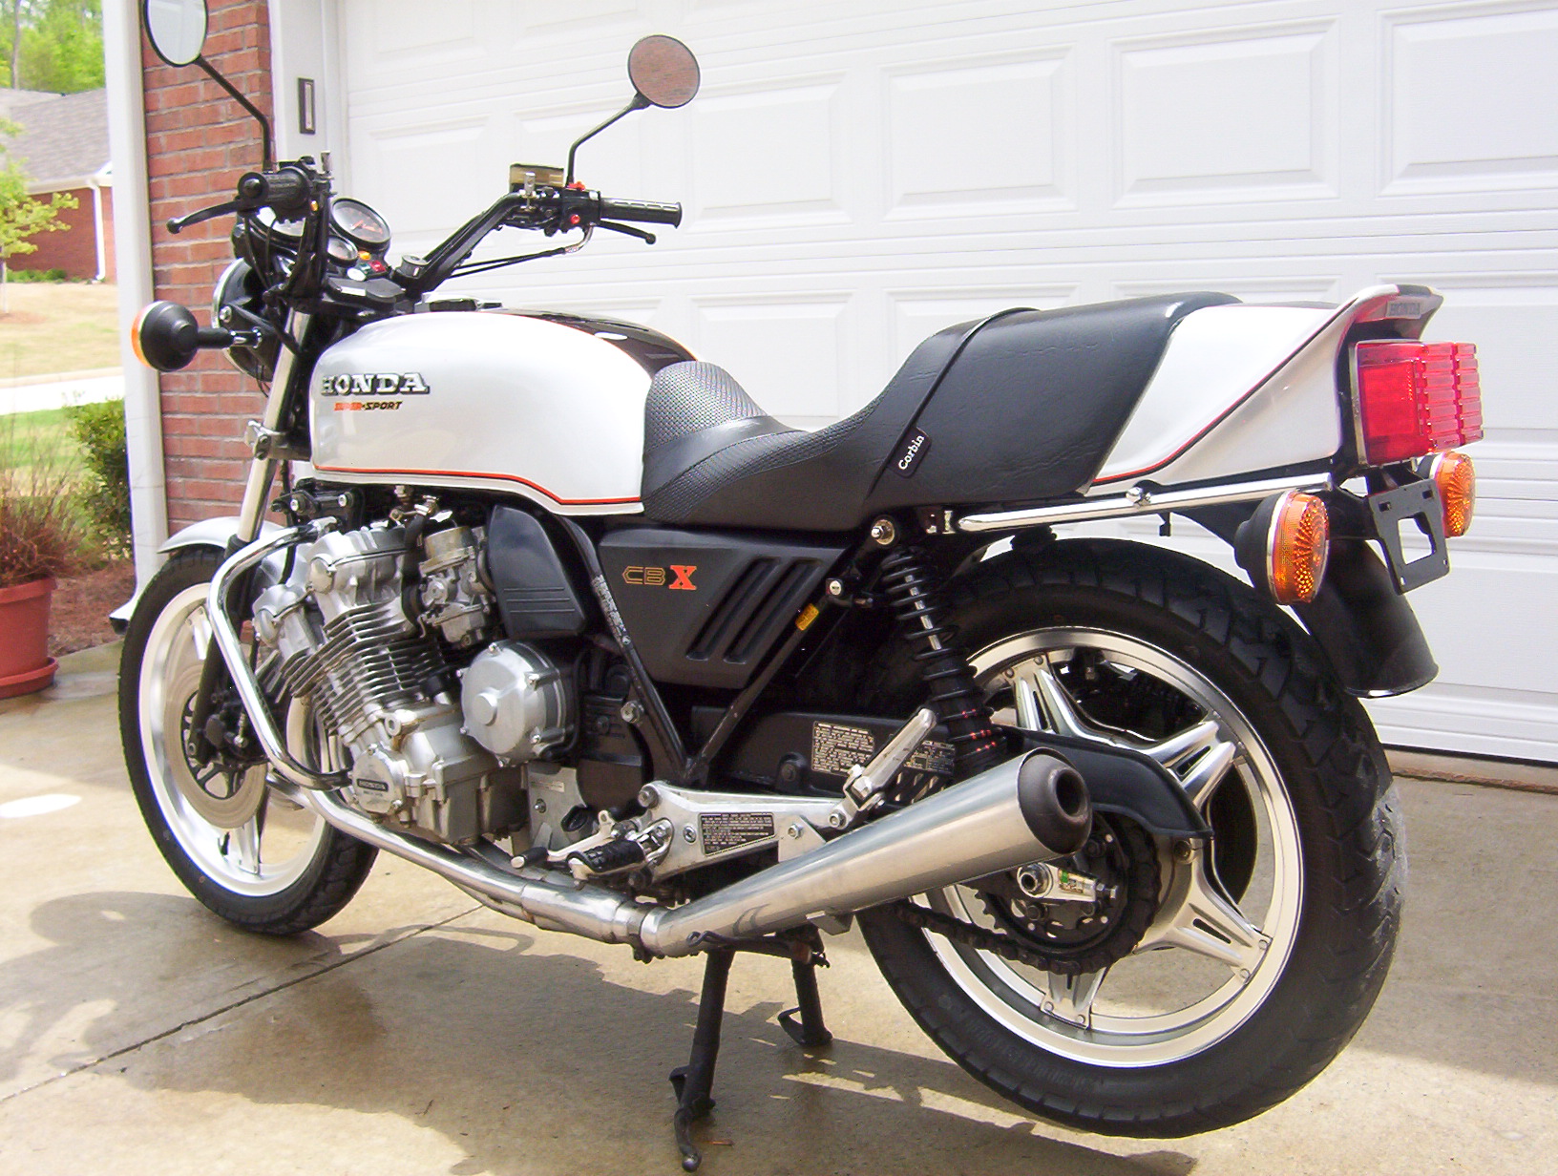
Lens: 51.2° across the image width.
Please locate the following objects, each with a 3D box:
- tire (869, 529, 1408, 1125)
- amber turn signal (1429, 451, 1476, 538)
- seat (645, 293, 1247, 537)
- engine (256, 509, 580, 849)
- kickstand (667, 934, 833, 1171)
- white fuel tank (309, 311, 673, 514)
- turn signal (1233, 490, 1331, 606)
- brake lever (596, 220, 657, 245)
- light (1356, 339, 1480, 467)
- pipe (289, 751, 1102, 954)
[{"bbox_3d":[0.346,0.278,1.785,0.667,0.667,0.130,2,9,35],"label":"tire"},{"bbox_3d":[0.714,-0.101,1.781,0.085,0.100,0.100,2,9,35],"label":"amber turn signal"},{"bbox_3d":[0.183,-0.190,1.823,0.700,0.232,0.280,2,9,35],"label":"seat"},{"bbox_3d":[-0.329,0.097,2.233,0.540,0.450,0.580,2,9,35],"label":"engine"},{"bbox_3d":[-0.052,0.533,2.035,0.140,0.235,0.400,2,9,35],"label":"kickstand"},{"bbox_3d":[-0.324,-0.242,2.174,0.610,0.268,0.320,2,9,35],"label":"white fuel tank"},{"bbox_3d":[0.419,-0.033,1.357,0.085,0.100,0.100,2,9,35],"label":"turn signal"},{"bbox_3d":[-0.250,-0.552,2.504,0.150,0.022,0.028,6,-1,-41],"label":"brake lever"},{"bbox_3d":[0.602,-0.178,1.524,0.075,0.107,0.210,-4,5,36],"label":"light"},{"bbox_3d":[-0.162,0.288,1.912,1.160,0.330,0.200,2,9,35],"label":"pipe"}]

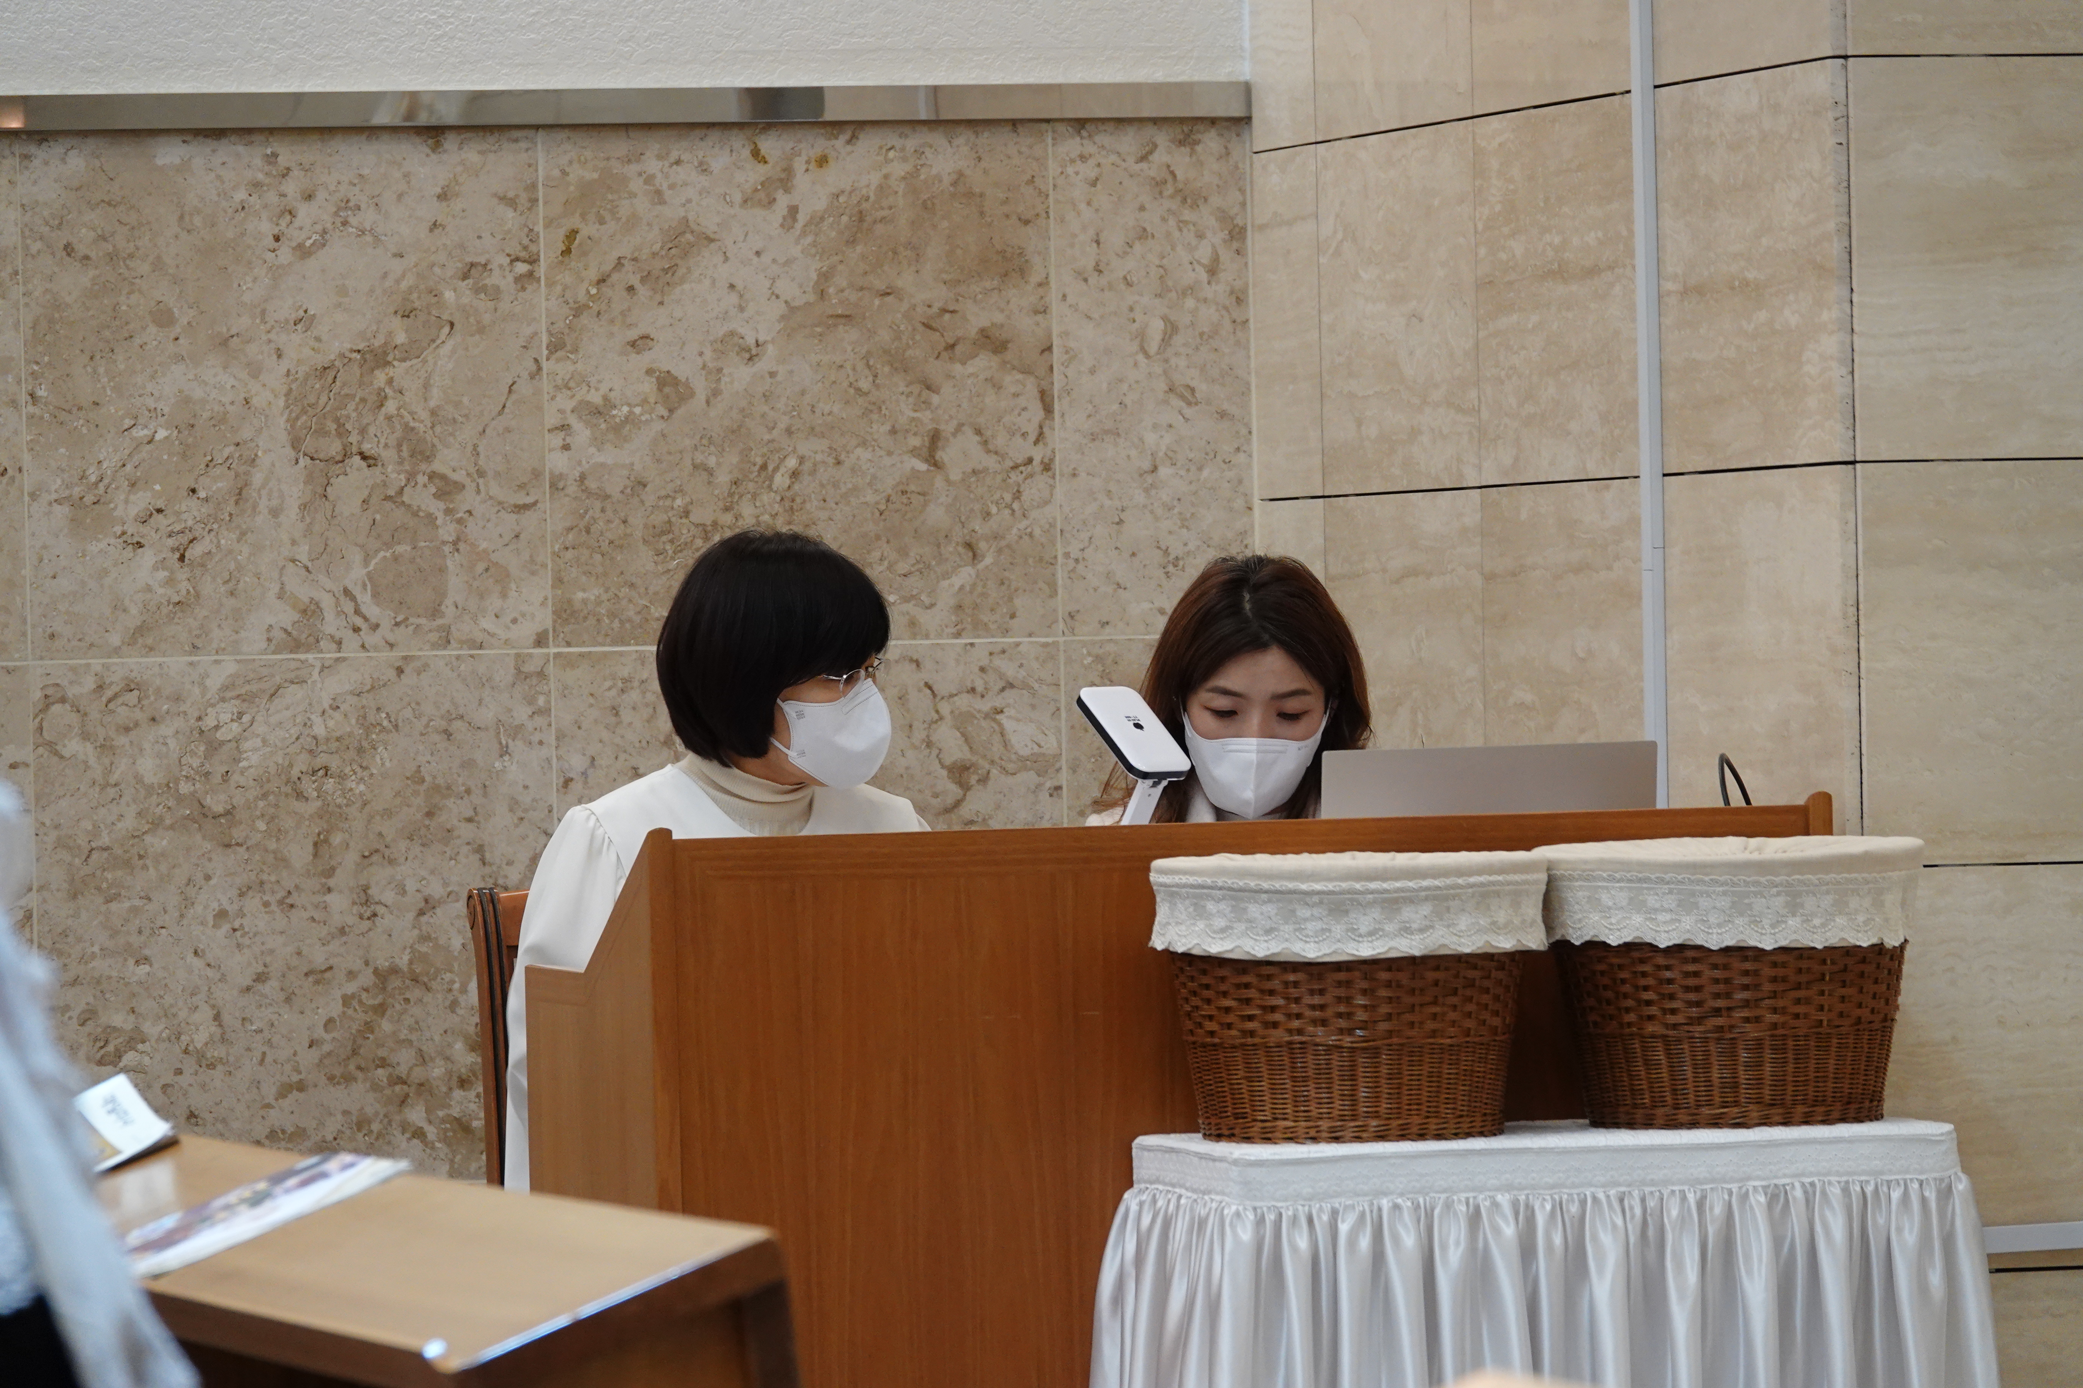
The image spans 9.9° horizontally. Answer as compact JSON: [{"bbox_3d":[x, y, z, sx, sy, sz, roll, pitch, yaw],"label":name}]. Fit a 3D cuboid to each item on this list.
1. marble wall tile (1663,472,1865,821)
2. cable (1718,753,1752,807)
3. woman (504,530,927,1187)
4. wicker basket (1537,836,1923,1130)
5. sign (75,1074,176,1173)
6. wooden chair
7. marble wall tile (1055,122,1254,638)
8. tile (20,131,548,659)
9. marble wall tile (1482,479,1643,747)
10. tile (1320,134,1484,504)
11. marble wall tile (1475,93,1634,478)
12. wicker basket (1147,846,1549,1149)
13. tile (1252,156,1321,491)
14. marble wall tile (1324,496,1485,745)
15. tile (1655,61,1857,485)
[{"bbox_3d":[0.726,-0.027,12.168,0.022,0.398,0.598,-1,0,-15],"label":"marble wall tile"},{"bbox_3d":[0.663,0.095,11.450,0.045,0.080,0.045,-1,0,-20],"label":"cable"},{"bbox_3d":[-0.190,0.455,11.470,0.520,1.240,0.680,-1,0,-28],"label":"woman"},{"bbox_3d":[0.627,0.261,10.870,0.350,0.256,0.350,-1,0,-15],"label":"wicker basket"},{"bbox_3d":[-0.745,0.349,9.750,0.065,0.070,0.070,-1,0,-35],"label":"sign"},{"bbox_3d":[-0.270,0.670,11.710,0.460,0.950,0.530,-1,0,-15],"label":"wooden chair"},{"bbox_3d":[0.129,-0.364,13.800,0.237,0.597,0.020,-1,0,-15],"label":"marble wall tile"},{"bbox_3d":[-0.856,-0.341,13.536,0.599,0.597,0.020,-1,0,-15],"label":"tile"},{"bbox_3d":[0.571,-0.025,12.746,0.022,0.398,0.590,-1,0,-15],"label":"marble wall tile"},{"bbox_3d":[0.404,-0.424,13.278,0.020,0.400,0.603,-1,0,-15],"label":"tile"},{"bbox_3d":[0.562,-0.428,12.744,0.022,0.398,0.590,-1,0,-15],"label":"marble wall tile"},{"bbox_3d":[0.282,0.276,10.950,0.360,0.255,0.355,-1,0,-18],"label":"wicker basket"},{"bbox_3d":[0.292,-0.423,13.694,0.020,0.400,0.258,-1,0,-15],"label":"tile"},{"bbox_3d":[0.412,-0.024,13.280,0.020,0.400,0.603,-1,0,-15],"label":"marble wall tile"},{"bbox_3d":[0.717,-0.429,12.167,0.022,0.398,0.598,-1,0,-15],"label":"tile"}]

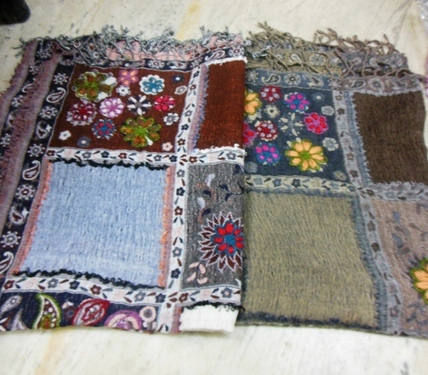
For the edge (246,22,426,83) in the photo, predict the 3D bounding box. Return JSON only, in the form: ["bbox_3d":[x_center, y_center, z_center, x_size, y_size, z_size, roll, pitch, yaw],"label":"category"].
[{"bbox_3d":[0.250,-0.286,0.770,0.356,0.020,0.159,4,61,2],"label":"edge"}]

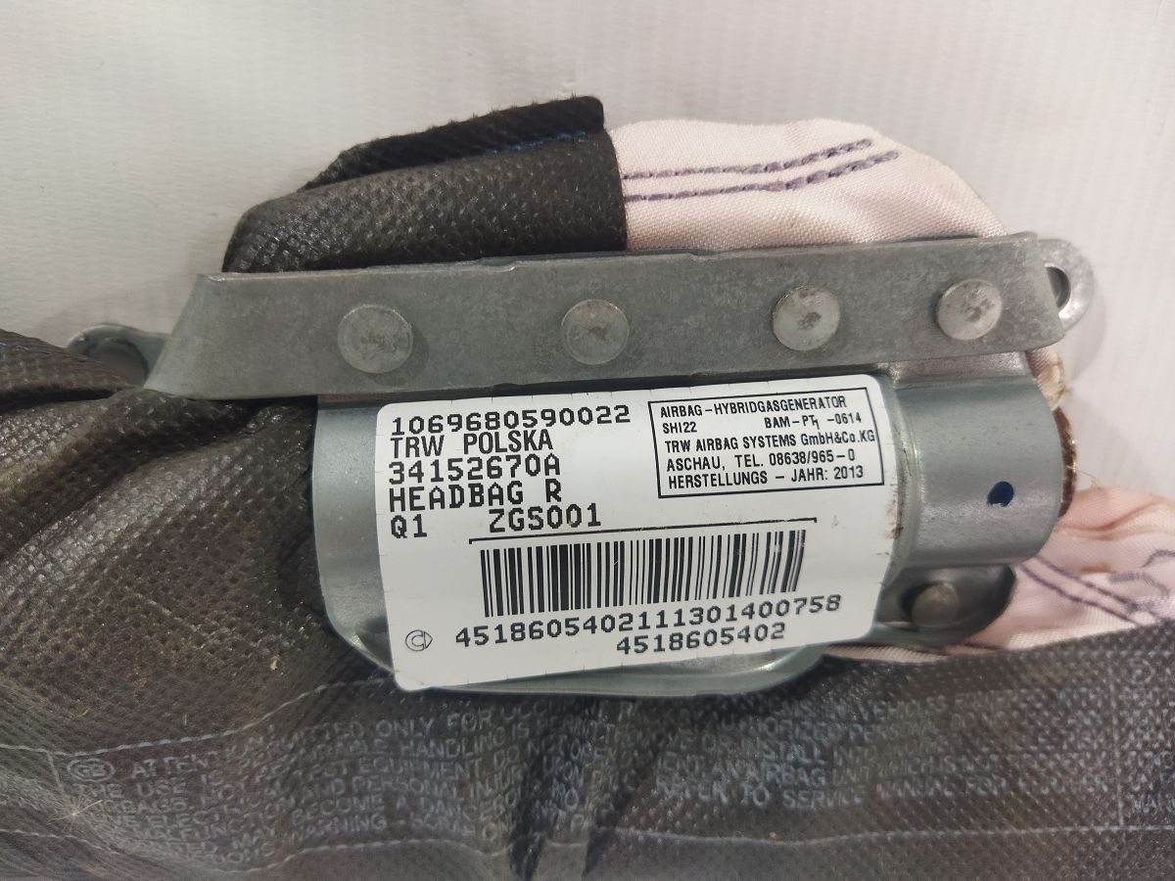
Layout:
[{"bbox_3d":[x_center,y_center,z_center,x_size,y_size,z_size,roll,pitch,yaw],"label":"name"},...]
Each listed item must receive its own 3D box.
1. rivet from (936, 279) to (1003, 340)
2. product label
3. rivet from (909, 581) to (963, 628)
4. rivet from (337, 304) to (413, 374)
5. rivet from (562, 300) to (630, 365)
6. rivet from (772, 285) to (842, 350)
[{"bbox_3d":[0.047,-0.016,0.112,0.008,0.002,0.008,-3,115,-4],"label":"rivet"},{"bbox_3d":[0.007,0.012,0.115,0.063,0.010,0.038,-3,100,-5],"label":"product label"},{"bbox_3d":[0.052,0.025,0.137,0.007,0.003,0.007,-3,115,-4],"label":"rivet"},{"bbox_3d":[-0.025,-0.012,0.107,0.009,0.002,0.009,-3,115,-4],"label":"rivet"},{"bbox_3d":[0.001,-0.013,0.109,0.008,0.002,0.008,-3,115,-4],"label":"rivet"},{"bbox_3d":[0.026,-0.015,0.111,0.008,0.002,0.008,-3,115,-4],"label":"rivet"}]

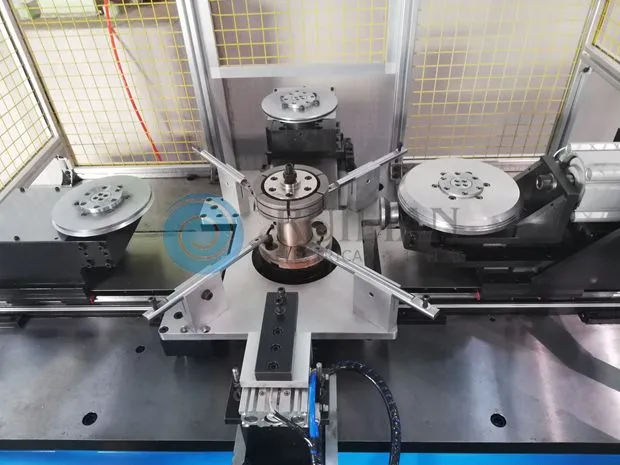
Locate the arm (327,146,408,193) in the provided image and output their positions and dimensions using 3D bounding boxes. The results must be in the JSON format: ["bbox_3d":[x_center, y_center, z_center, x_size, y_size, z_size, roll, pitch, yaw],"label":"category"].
[{"bbox_3d":[0.153,-0.164,1.242,0.272,0.020,0.020,-28,46,-26],"label":"arm"}]

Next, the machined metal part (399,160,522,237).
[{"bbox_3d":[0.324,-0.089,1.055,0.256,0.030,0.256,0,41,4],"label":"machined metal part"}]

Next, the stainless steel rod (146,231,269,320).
[{"bbox_3d":[-0.199,0.082,0.972,0.026,0.018,0.299,31,51,33],"label":"stainless steel rod"}]

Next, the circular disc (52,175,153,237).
[{"bbox_3d":[-0.463,-0.066,1.088,0.210,0.030,0.210,-1,40,3],"label":"circular disc"}]

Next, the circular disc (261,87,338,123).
[{"bbox_3d":[-0.027,-0.364,1.352,0.214,0.025,0.214,-1,40,3],"label":"circular disc"}]

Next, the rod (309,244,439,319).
[{"bbox_3d":[0.113,0.085,0.946,0.300,0.018,0.026,28,50,31],"label":"rod"}]

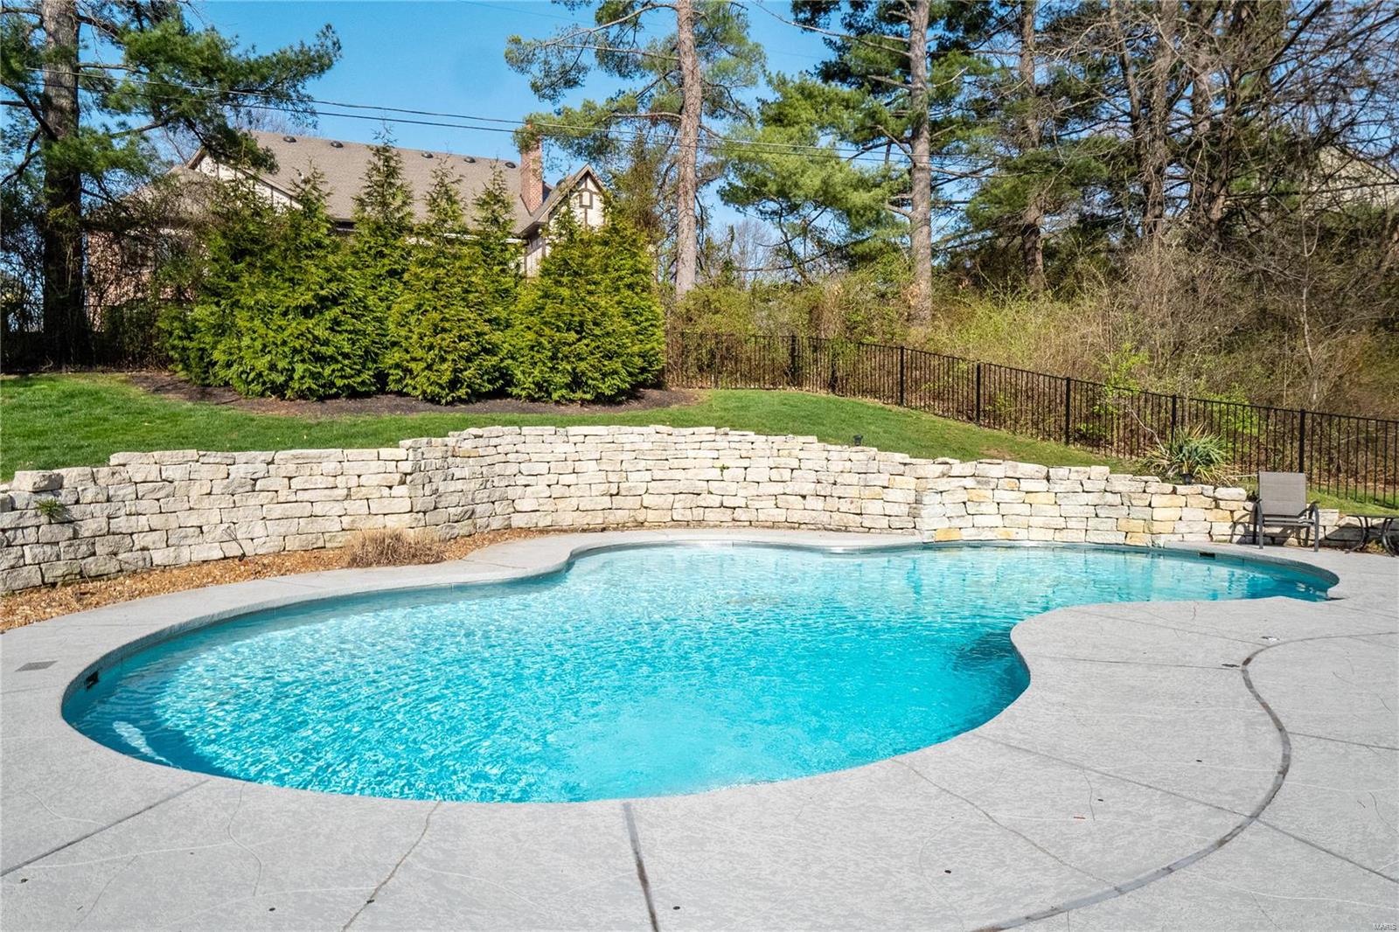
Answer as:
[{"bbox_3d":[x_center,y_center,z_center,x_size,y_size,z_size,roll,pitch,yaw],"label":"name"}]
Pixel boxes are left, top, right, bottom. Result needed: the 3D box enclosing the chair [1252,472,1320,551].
[{"bbox_3d":[7.775,0.595,12.363,0.660,0.980,0.740,2,2,25],"label":"chair"}]

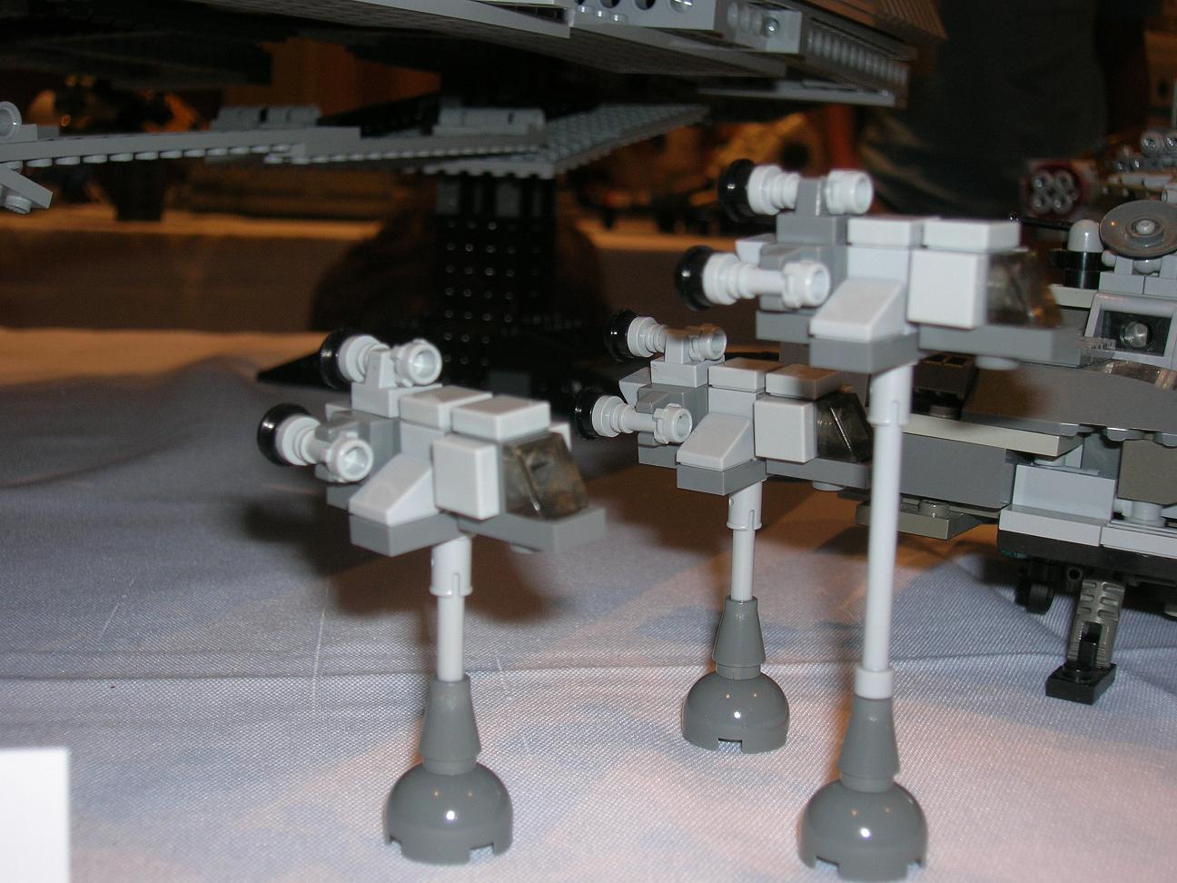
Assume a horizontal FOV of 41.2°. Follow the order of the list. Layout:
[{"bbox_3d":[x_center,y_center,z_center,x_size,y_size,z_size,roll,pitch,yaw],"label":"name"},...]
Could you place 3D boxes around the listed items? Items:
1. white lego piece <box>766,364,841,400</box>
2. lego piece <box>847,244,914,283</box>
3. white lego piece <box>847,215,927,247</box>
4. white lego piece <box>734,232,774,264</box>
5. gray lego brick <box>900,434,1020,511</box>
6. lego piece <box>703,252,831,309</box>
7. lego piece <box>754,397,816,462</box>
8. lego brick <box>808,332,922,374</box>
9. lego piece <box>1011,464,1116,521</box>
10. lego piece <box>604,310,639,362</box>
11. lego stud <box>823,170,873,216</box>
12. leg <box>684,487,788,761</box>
[{"bbox_3d":[0.030,-0.008,0.216,0.008,0.003,0.008,9,17,38],"label":"white lego piece"},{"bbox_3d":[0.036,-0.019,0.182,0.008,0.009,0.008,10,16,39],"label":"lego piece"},{"bbox_3d":[0.036,-0.024,0.182,0.008,0.003,0.008,9,15,39],"label":"white lego piece"},{"bbox_3d":[0.023,-0.021,0.196,0.006,0.008,0.008,9,15,40],"label":"white lego piece"},{"bbox_3d":[0.058,0.004,0.254,0.023,0.010,0.008,10,14,36],"label":"gray lego brick"},{"bbox_3d":[0.021,-0.019,0.181,0.014,0.006,0.006,10,16,39],"label":"lego piece"},{"bbox_3d":[0.027,-0.002,0.217,0.008,0.008,0.003,9,16,36],"label":"lego piece"},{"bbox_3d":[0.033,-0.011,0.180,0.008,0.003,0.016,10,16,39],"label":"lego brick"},{"bbox_3d":[0.075,0.008,0.246,0.016,0.006,0.004,10,14,36],"label":"lego piece"},{"bbox_3d":[0.006,-0.016,0.233,0.003,0.008,0.008,9,17,38],"label":"lego piece"},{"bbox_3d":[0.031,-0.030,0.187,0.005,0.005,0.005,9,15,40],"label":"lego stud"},{"bbox_3d":[0.022,0.024,0.229,0.016,0.040,0.016,1,12,0],"label":"leg"}]

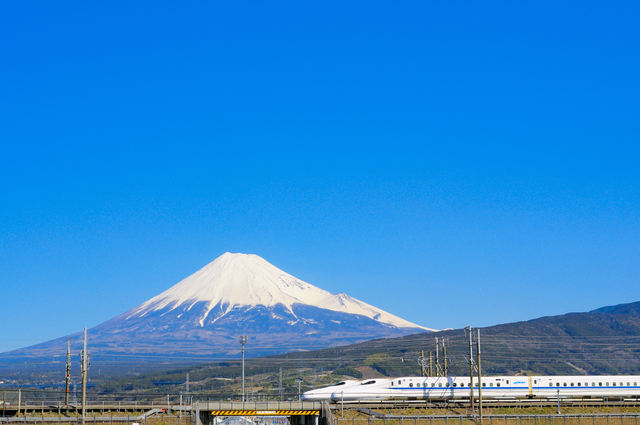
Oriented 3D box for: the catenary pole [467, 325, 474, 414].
[{"bbox_3d":[21.048,21.592,147.000,0.800,11.700,0.800,1,-11,-6],"label":"catenary pole"}]

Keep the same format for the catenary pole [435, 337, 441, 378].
[{"bbox_3d":[17.594,24.036,158.000,0.650,11.100,0.650,1,-11,-6],"label":"catenary pole"}]

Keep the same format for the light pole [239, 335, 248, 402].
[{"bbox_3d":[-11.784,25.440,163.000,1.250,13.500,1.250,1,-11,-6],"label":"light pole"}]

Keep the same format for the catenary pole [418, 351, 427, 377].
[{"bbox_3d":[15.403,25.096,158.000,1.000,9.200,0.800,1,-11,-6],"label":"catenary pole"}]

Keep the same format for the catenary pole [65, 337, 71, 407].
[{"bbox_3d":[-35.705,23.097,151.000,0.700,11.000,0.700,1,-11,-6],"label":"catenary pole"}]

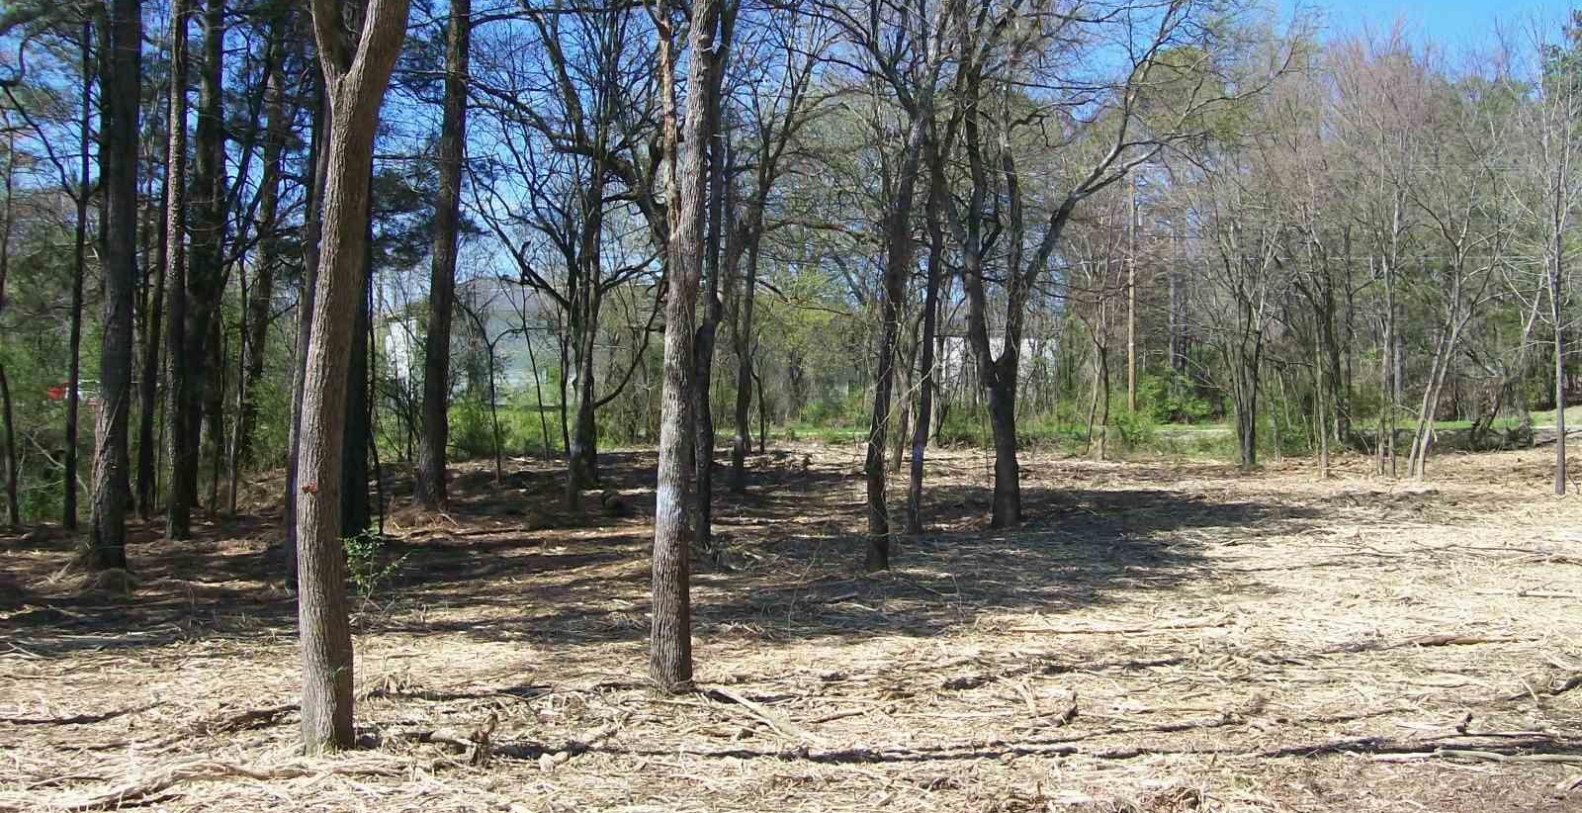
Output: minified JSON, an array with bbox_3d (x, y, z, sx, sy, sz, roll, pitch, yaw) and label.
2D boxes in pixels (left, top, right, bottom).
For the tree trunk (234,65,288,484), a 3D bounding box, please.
[{"bbox_3d":[-7.944,-2.071,24.708,0.500,6.367,0.420,3,1,0],"label":"tree trunk"}]

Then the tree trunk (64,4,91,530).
[{"bbox_3d":[-7.664,-1.411,17.755,0.147,5.506,0.147,2,1,0],"label":"tree trunk"}]

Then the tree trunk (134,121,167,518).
[{"bbox_3d":[-7.500,-1.020,19.383,0.175,4.682,0.175,4,1,0],"label":"tree trunk"}]

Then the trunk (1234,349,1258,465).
[{"bbox_3d":[7.764,0.053,28.011,0.360,1.979,0.320,-1,1,0],"label":"trunk"}]

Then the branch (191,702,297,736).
[{"bbox_3d":[-2.545,1.442,7.739,0.120,0.090,0.584,1,1,35],"label":"branch"}]

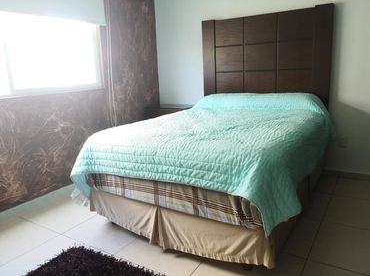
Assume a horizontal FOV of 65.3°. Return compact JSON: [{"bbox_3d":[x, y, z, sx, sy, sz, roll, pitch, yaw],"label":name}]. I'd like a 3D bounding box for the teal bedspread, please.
[{"bbox_3d":[0.285,-0.013,2.615,1.679,0.644,1.886,6,15,33],"label":"teal bedspread"}]

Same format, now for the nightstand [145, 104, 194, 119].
[{"bbox_3d":[-0.189,-0.048,3.945,0.598,0.676,0.408,6,15,33],"label":"nightstand"}]

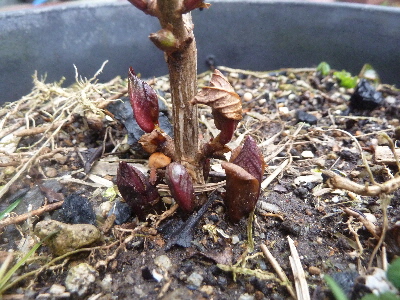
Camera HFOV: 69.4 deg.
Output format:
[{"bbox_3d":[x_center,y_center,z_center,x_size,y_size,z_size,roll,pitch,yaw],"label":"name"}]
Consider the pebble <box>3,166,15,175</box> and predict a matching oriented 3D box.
[{"bbox_3d":[-0.111,0.012,0.168,0.006,0.004,0.005,0,30,0],"label":"pebble"}]

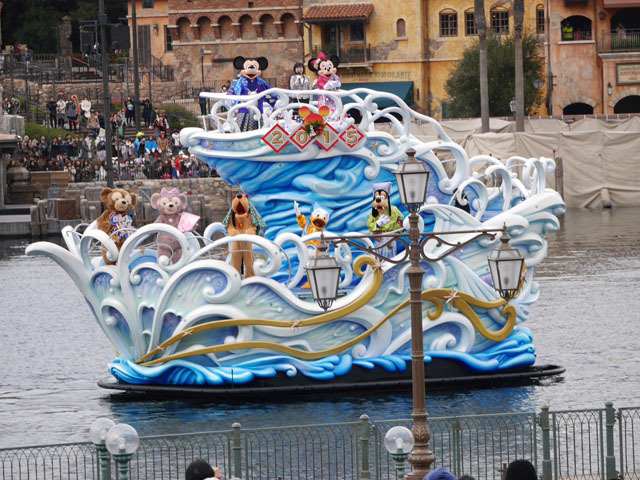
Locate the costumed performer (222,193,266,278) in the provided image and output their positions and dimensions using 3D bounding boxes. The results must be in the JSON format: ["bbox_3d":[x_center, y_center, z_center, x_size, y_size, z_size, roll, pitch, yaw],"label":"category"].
[{"bbox_3d":[-1.550,-0.062,78.200,0.880,1.829,0.650,-2,2,0],"label":"costumed performer"}]

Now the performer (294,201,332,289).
[{"bbox_3d":[-0.133,0.107,77.800,0.770,1.810,0.620,-2,2,5],"label":"performer"}]

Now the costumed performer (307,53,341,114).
[{"bbox_3d":[0.073,-3.046,79.200,0.700,1.707,0.600,-3,2,-17],"label":"costumed performer"}]

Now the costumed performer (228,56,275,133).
[{"bbox_3d":[-1.424,-2.979,79.200,0.960,1.676,0.620,-3,2,-3],"label":"costumed performer"}]

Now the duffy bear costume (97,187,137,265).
[{"bbox_3d":[-4.248,-0.245,79.500,0.800,1.745,0.680,-3,2,-23],"label":"duffy bear costume"}]

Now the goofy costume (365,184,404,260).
[{"bbox_3d":[1.343,-0.134,78.700,0.780,2.110,0.620,-2,2,7],"label":"goofy costume"}]

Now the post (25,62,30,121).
[{"bbox_3d":[-16.128,-8.174,210.000,0.200,3.446,0.200,-2,2,0],"label":"post"}]

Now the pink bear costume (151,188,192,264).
[{"bbox_3d":[-3.088,-0.224,79.200,0.850,1.696,0.650,-3,2,-7],"label":"pink bear costume"}]

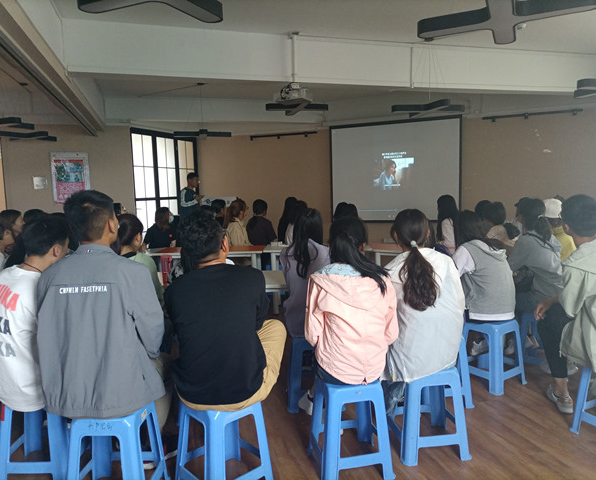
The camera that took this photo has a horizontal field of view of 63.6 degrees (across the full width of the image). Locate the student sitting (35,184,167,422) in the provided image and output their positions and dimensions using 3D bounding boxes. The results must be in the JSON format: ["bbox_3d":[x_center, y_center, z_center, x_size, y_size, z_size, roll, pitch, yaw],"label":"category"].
[{"bbox_3d":[-0.880,0.474,2.440,0.590,1.420,0.800,-1,6,0],"label":"student sitting"}]

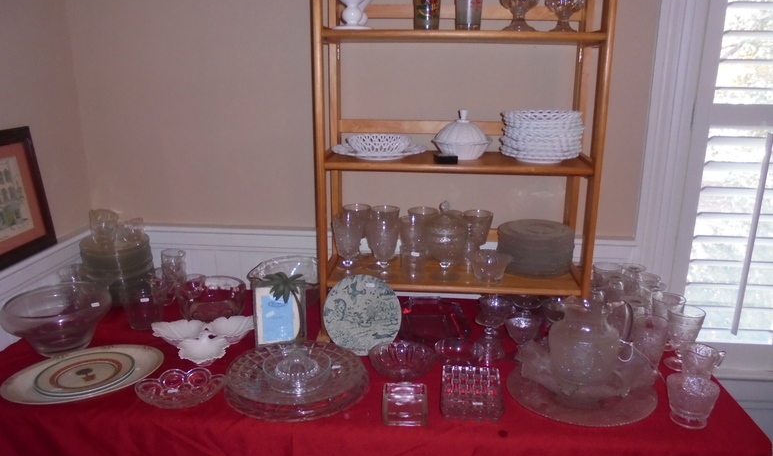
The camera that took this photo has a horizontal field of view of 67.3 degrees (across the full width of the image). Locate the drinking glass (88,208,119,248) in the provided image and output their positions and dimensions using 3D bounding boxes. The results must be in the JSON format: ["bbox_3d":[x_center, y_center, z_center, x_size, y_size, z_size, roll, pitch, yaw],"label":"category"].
[{"bbox_3d":[-0.886,0.004,1.831,0.086,0.104,0.086,1,15,4],"label":"drinking glass"}]

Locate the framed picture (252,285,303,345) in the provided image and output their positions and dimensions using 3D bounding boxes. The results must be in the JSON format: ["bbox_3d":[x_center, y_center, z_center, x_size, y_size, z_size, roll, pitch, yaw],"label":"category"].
[{"bbox_3d":[-0.282,0.221,1.540,0.137,0.178,0.032,-2,8,-10],"label":"framed picture"}]

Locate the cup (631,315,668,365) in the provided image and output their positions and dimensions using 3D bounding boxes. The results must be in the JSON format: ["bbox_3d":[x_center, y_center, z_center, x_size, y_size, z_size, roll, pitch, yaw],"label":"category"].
[{"bbox_3d":[0.645,0.283,1.441,0.087,0.117,0.087,1,15,4],"label":"cup"}]

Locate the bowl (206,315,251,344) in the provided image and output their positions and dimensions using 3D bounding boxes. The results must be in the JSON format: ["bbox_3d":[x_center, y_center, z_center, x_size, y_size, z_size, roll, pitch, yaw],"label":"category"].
[{"bbox_3d":[-0.419,0.280,1.568,0.142,0.046,0.122,-8,16,-30],"label":"bowl"}]

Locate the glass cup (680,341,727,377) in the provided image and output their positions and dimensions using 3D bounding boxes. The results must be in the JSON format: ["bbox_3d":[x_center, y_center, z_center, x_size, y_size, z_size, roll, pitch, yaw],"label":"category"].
[{"bbox_3d":[0.647,0.281,1.194,0.095,0.075,0.075,8,17,26],"label":"glass cup"}]

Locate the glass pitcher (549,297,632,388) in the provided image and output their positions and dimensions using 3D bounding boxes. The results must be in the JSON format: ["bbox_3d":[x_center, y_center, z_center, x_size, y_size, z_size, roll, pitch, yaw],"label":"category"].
[{"bbox_3d":[0.455,0.259,1.316,0.188,0.165,0.152,0,15,0],"label":"glass pitcher"}]

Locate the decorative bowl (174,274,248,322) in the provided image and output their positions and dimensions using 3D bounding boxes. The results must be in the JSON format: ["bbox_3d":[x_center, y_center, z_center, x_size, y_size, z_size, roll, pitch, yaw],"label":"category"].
[{"bbox_3d":[-0.520,0.216,1.729,0.203,0.087,0.203,0,15,0],"label":"decorative bowl"}]

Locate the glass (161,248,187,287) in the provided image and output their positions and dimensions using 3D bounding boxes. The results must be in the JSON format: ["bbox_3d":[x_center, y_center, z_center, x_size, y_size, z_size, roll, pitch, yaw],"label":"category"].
[{"bbox_3d":[-0.671,0.129,1.835,0.078,0.105,0.078,1,14,4],"label":"glass"}]

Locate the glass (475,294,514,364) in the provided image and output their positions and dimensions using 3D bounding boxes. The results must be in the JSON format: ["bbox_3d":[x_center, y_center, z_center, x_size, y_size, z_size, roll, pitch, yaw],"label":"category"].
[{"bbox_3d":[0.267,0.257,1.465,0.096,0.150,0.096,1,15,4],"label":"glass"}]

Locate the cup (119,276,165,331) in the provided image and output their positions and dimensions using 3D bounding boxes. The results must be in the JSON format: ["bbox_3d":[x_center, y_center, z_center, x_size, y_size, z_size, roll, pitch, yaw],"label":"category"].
[{"bbox_3d":[-0.689,0.218,1.646,0.120,0.122,0.120,1,15,4],"label":"cup"}]

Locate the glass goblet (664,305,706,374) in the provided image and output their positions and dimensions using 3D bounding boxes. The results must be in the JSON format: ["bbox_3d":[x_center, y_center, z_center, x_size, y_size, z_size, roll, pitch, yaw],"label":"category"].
[{"bbox_3d":[0.732,0.273,1.430,0.088,0.143,0.088,1,15,4],"label":"glass goblet"}]

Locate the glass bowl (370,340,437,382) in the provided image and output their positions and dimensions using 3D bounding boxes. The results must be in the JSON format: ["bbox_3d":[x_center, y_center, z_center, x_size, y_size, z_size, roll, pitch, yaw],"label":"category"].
[{"bbox_3d":[0.039,0.326,1.400,0.162,0.046,0.162,0,15,0],"label":"glass bowl"}]

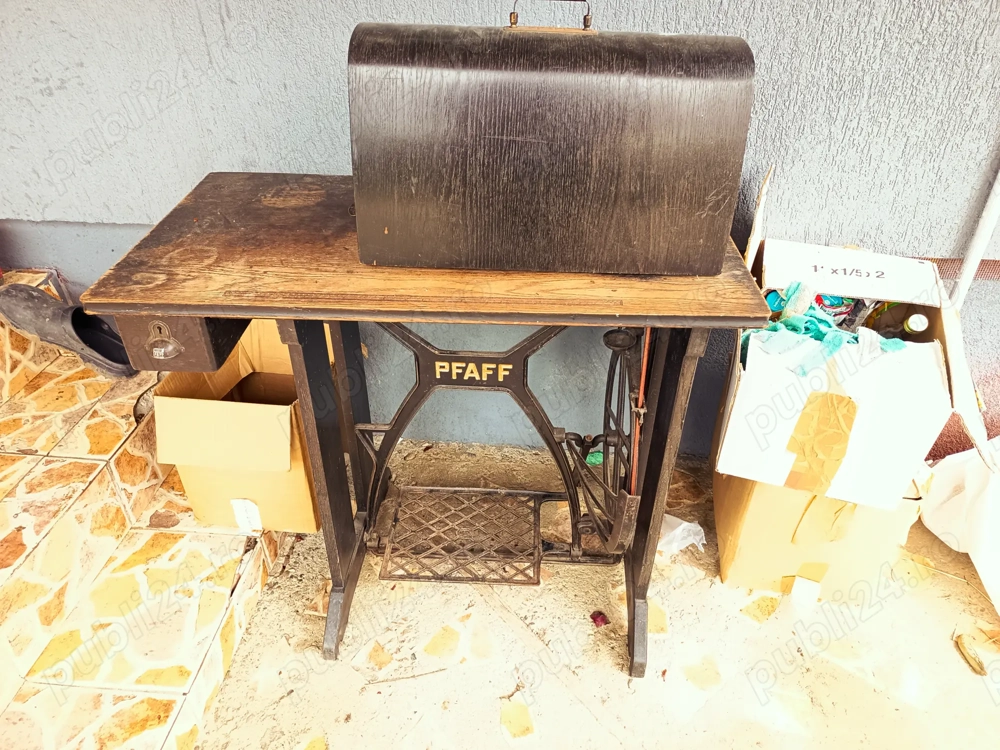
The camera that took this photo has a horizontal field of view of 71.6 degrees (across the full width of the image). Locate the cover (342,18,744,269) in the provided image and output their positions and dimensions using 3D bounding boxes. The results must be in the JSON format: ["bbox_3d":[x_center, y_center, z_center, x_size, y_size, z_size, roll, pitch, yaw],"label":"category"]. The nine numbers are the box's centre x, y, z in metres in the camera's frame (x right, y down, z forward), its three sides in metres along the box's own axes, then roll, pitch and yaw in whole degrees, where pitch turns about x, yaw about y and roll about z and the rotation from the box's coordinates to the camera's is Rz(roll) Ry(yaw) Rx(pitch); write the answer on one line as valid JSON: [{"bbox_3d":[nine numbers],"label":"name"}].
[{"bbox_3d":[0.063,-0.352,1.054,0.546,0.294,0.247,2,37,2],"label":"cover"}]

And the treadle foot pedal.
[{"bbox_3d":[-0.072,0.336,1.459,0.315,0.027,0.261,2,32,1],"label":"treadle foot pedal"}]

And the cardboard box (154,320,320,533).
[{"bbox_3d":[-0.463,0.097,1.407,0.285,0.385,0.266,4,37,4],"label":"cardboard box"}]

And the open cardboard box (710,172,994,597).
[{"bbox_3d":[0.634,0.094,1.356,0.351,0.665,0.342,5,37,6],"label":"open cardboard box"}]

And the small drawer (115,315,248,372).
[{"bbox_3d":[-0.469,-0.142,1.116,0.123,0.093,0.342,2,37,1],"label":"small drawer"}]

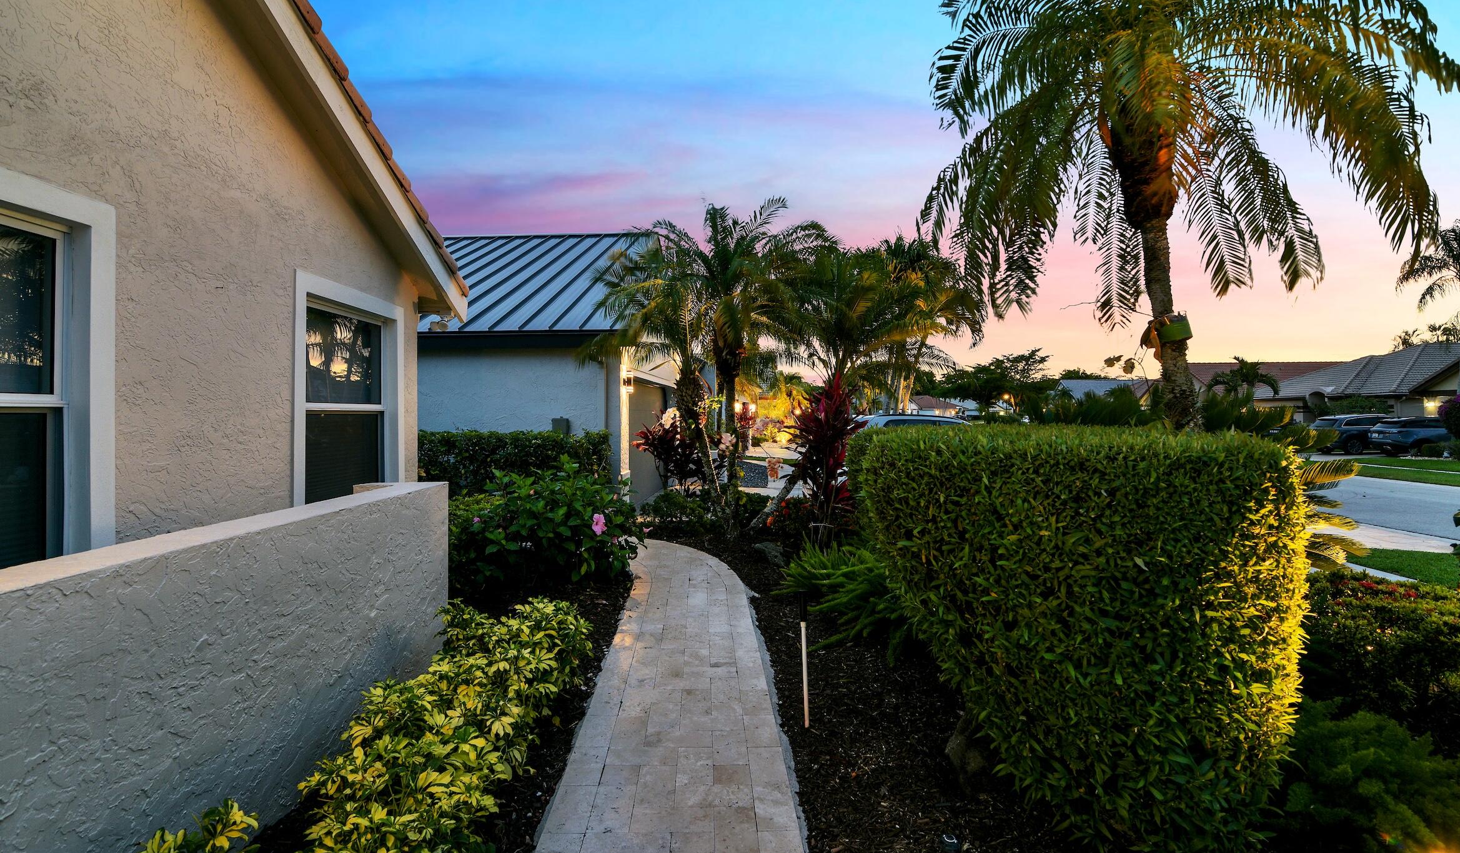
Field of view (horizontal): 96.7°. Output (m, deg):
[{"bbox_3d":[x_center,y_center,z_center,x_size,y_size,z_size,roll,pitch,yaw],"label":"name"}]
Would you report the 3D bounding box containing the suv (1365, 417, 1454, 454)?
[{"bbox_3d":[30.400,0.480,27.600,4.800,1.670,1.950,0,0,15],"label":"suv"}]

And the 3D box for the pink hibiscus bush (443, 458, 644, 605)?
[{"bbox_3d":[-1.740,0.890,6.200,1.750,1.130,1.500,0,0,0],"label":"pink hibiscus bush"}]

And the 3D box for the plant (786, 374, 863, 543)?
[{"bbox_3d":[1.090,0.440,7.500,0.900,2.000,0.900,0,0,0],"label":"plant"}]

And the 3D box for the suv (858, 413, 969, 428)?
[{"bbox_3d":[5.750,0.530,18.200,4.800,1.750,1.920,0,0,4],"label":"suv"}]

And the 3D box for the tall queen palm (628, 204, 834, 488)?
[{"bbox_3d":[0.000,-0.780,8.400,2.550,4.300,2.500,0,0,0],"label":"tall queen palm"}]

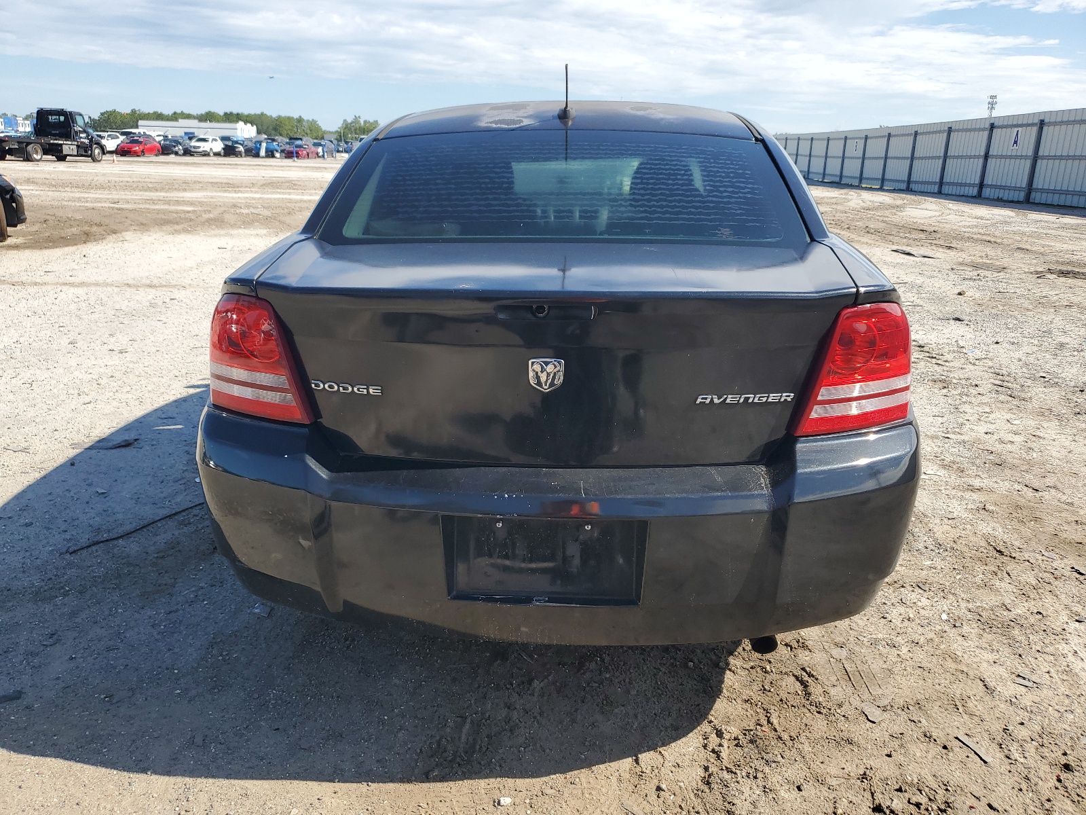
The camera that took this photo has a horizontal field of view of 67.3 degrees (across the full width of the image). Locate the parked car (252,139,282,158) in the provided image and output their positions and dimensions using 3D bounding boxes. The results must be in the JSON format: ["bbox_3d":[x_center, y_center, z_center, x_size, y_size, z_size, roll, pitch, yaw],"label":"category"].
[{"bbox_3d":[-22.783,-21.428,67.500,1.830,1.480,4.650,-4,18,-14],"label":"parked car"}]

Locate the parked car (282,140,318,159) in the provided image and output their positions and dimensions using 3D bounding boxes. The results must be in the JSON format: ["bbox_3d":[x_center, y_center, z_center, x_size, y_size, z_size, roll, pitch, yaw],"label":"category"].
[{"bbox_3d":[-20.476,-21.786,69.193,1.810,1.430,4.650,0,18,0],"label":"parked car"}]

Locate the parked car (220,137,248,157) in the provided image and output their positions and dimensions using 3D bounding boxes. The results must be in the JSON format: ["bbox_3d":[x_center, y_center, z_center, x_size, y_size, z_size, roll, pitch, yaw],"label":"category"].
[{"bbox_3d":[-25.746,-21.707,68.000,1.820,1.570,4.600,-5,19,-15],"label":"parked car"}]

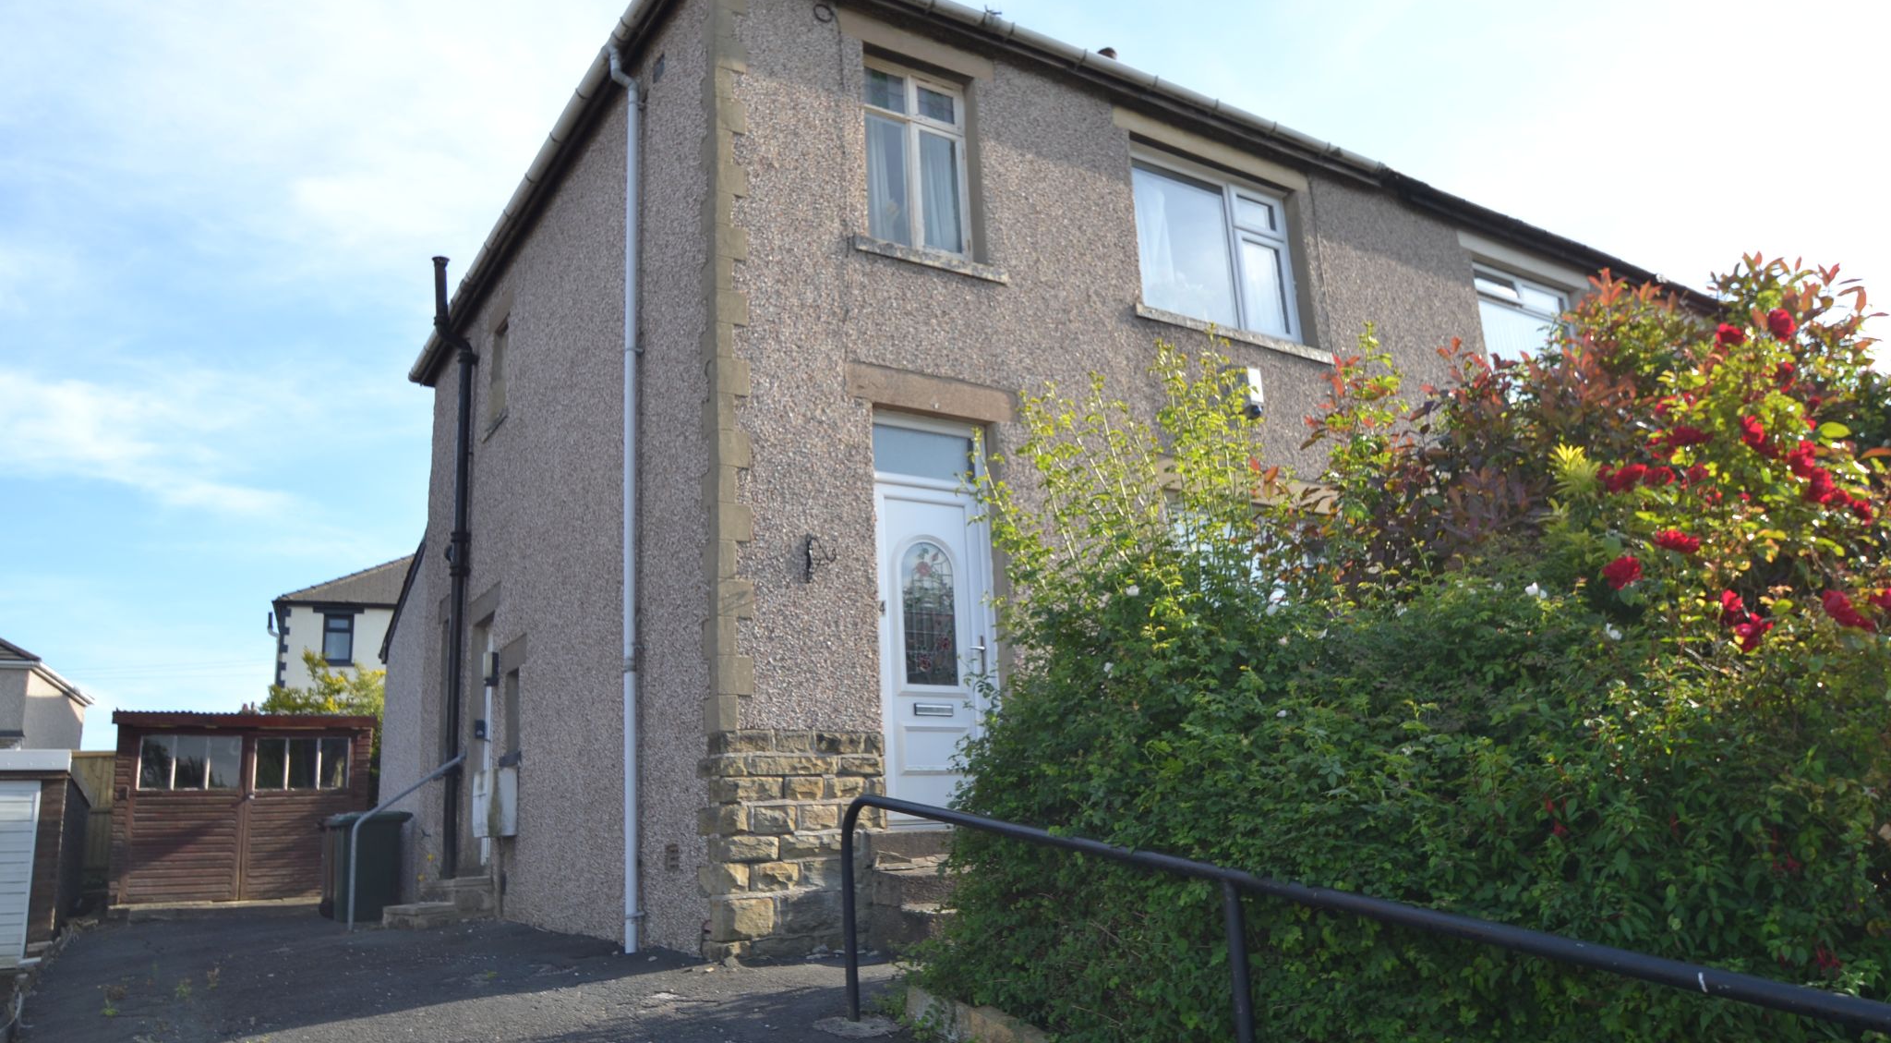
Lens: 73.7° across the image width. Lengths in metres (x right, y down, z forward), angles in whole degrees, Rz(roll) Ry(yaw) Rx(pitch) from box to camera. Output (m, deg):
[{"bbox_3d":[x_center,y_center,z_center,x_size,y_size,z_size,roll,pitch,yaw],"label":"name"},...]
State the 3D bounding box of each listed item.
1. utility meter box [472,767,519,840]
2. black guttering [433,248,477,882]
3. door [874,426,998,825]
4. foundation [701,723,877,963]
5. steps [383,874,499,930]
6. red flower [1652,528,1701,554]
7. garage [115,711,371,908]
[{"bbox_3d":[-3.534,2.211,9.923,0.202,0.545,0.500,6,-17,-33],"label":"utility meter box"},{"bbox_3d":[-4.636,0.308,11.661,0.500,5.870,0.160,6,-17,-33],"label":"black guttering"},{"bbox_3d":[-0.047,0.577,7.751,0.860,2.520,0.090,6,-17,-33],"label":"door"},{"bbox_3d":[-0.840,1.748,6.888,1.040,1.150,0.300,6,-17,-33],"label":"foundation"},{"bbox_3d":[-4.224,3.147,10.454,0.620,0.360,1.180,6,-17,-33],"label":"steps"},{"bbox_3d":[1.682,0.046,2.900,0.105,0.060,0.095,-11,-16,30],"label":"red flower"},{"bbox_3d":[-9.411,3.851,16.599,2.720,2.120,4.400,6,-17,-33],"label":"garage"}]

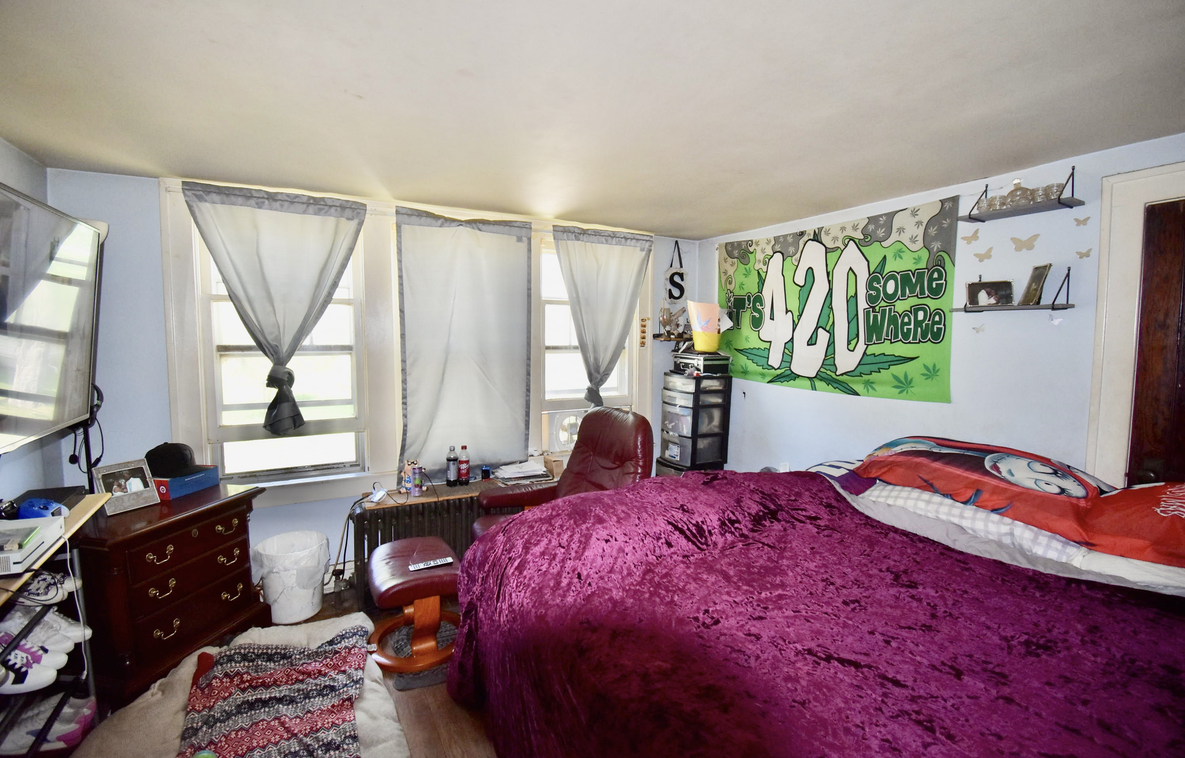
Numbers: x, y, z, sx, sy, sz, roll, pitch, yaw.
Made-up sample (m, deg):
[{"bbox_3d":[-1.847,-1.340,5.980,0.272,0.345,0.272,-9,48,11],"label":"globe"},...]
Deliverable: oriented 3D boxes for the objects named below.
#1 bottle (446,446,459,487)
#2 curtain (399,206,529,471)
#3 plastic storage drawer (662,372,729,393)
[{"bbox_3d":[-0.782,0.490,2.770,0.068,0.228,0.068,-2,4,-27],"label":"bottle"},{"bbox_3d":[-0.724,-0.191,2.869,0.785,1.495,0.070,-2,4,-27],"label":"curtain"},{"bbox_3d":[0.714,0.030,3.440,0.310,0.105,0.335,-2,4,-27],"label":"plastic storage drawer"}]

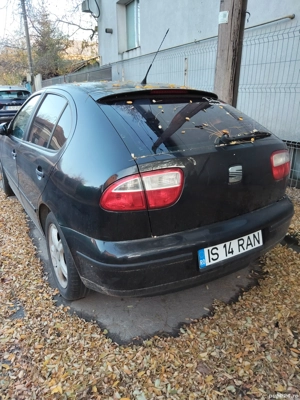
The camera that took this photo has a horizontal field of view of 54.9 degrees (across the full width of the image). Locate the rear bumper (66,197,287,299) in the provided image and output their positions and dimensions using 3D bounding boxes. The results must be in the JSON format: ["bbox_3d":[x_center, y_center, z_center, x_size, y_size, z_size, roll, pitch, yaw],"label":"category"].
[{"bbox_3d":[0.371,0.195,1.869,1.690,0.390,0.505,-12,23,-30],"label":"rear bumper"}]

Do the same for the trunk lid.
[{"bbox_3d":[0.283,-0.338,1.819,1.120,0.700,0.695,-12,23,-30],"label":"trunk lid"}]

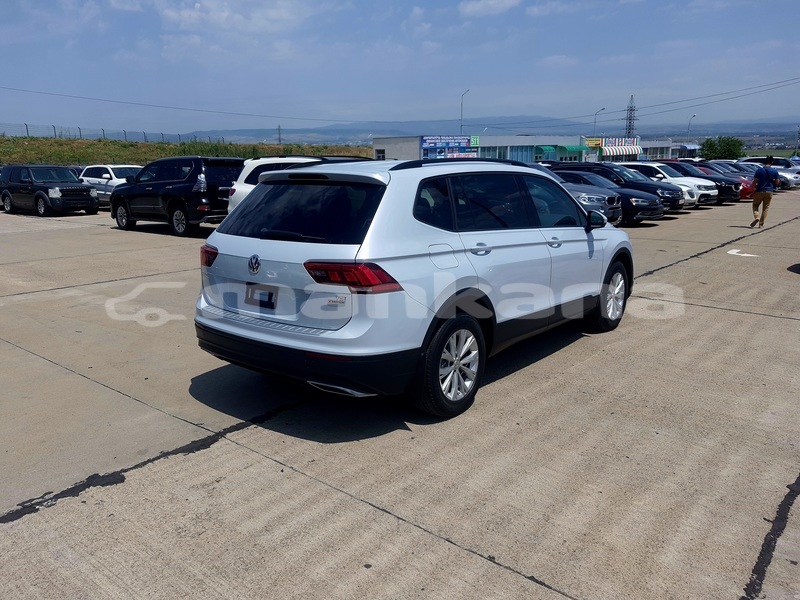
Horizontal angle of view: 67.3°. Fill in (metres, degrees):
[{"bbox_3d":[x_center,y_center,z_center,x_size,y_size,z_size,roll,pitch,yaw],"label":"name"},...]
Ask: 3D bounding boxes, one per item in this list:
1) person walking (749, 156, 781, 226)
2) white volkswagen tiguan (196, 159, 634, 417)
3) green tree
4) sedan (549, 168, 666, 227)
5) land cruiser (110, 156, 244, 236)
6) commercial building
[{"bbox_3d":[9.341,-2.730,15.279,0.580,1.804,0.550,9,16,37],"label":"person walking"},{"bbox_3d":[0.539,-0.397,5.324,1.900,1.680,4.680,10,16,39],"label":"white volkswagen tiguan"},{"bbox_3d":[25.495,-11.085,47.774,3.500,4.000,3.500,6,14,27],"label":"green tree"},{"bbox_3d":[5.129,-2.953,17.399,4.650,1.453,1.778,10,16,38],"label":"sedan"},{"bbox_3d":[-5.814,-2.764,15.907,4.850,1.880,1.885,10,16,38],"label":"land cruiser"},{"bbox_3d":[9.224,-10.396,45.647,22.500,3.800,7.000,-2,13,-8],"label":"commercial building"}]

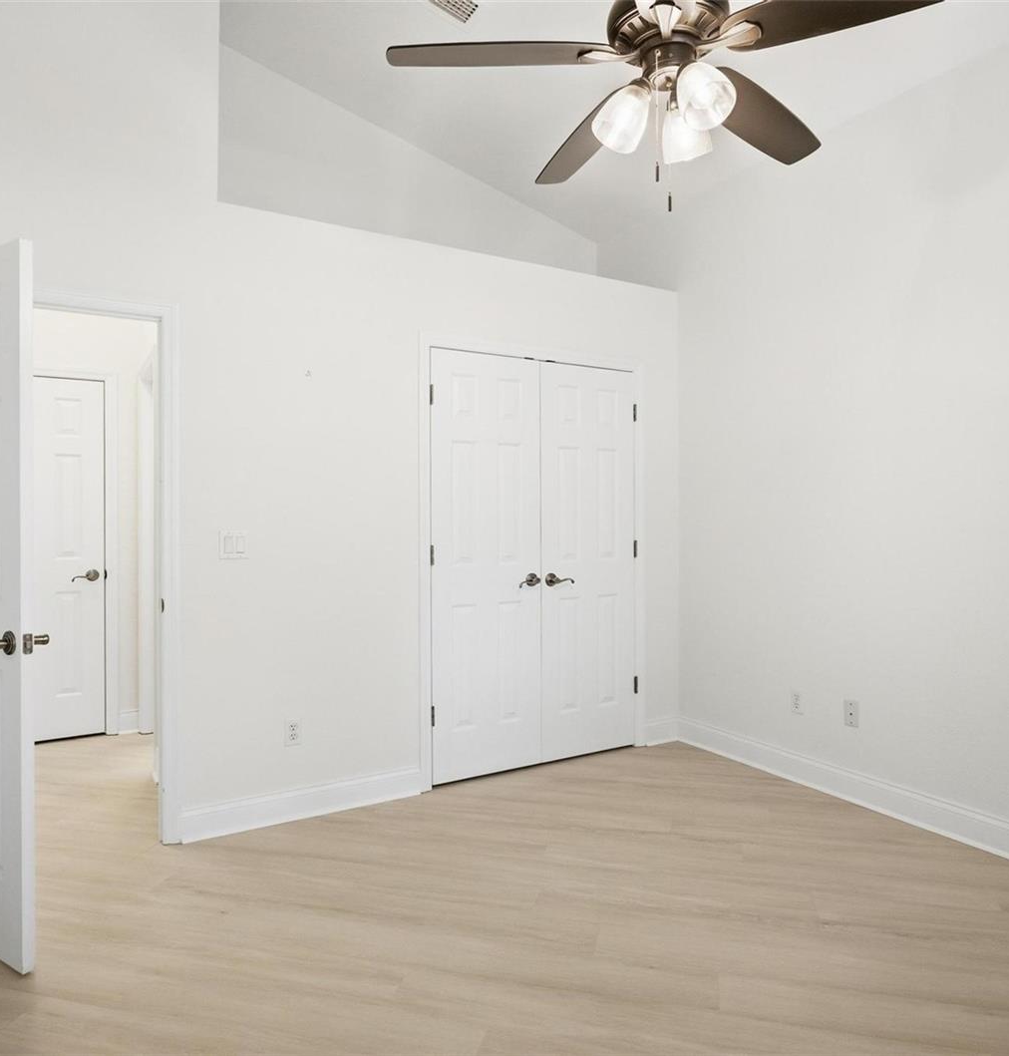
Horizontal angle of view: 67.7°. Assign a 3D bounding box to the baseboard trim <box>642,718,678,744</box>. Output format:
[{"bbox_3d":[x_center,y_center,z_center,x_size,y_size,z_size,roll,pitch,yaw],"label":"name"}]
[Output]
[{"bbox_3d":[0.878,1.139,4.196,0.246,0.134,0.016,-1,1,-31],"label":"baseboard trim"}]

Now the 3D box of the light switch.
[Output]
[{"bbox_3d":[-1.089,0.066,3.024,0.117,0.118,0.009,-1,1,-31],"label":"light switch"}]

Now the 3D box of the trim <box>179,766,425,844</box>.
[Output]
[{"bbox_3d":[-0.825,1.160,3.193,1.017,0.134,0.016,-1,1,-31],"label":"trim"}]

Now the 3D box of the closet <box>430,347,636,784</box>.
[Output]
[{"bbox_3d":[0.061,0.193,3.979,1.218,2.035,0.480,-1,1,-31],"label":"closet"}]

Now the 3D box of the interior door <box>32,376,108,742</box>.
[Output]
[{"bbox_3d":[-2.602,0.194,4.224,0.630,2.030,0.040,-1,1,-31],"label":"interior door"}]

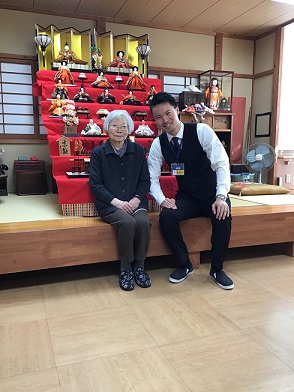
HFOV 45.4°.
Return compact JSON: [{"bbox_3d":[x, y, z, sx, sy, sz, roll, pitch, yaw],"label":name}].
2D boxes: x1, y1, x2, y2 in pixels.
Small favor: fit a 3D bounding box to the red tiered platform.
[{"bbox_3d":[-0.321,-0.562,3.328,1.260,1.250,1.280,-3,9,-21],"label":"red tiered platform"}]

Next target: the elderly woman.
[{"bbox_3d":[-0.170,0.013,2.411,0.460,1.185,0.520,-1,8,-13],"label":"elderly woman"}]

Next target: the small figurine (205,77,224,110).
[{"bbox_3d":[0.876,-1.321,4.547,0.232,0.427,0.140,-3,9,-21],"label":"small figurine"}]

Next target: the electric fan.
[{"bbox_3d":[1.458,-0.381,4.514,0.390,0.587,0.350,4,9,25],"label":"electric fan"}]

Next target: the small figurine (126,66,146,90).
[{"bbox_3d":[-0.108,-1.223,3.657,0.201,0.248,0.140,-3,9,-21],"label":"small figurine"}]

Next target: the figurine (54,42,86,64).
[{"bbox_3d":[-0.796,-1.468,3.617,0.335,0.237,0.220,-3,9,-21],"label":"figurine"}]

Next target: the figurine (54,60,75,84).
[{"bbox_3d":[-0.796,-1.188,3.400,0.184,0.228,0.140,-3,9,-21],"label":"figurine"}]

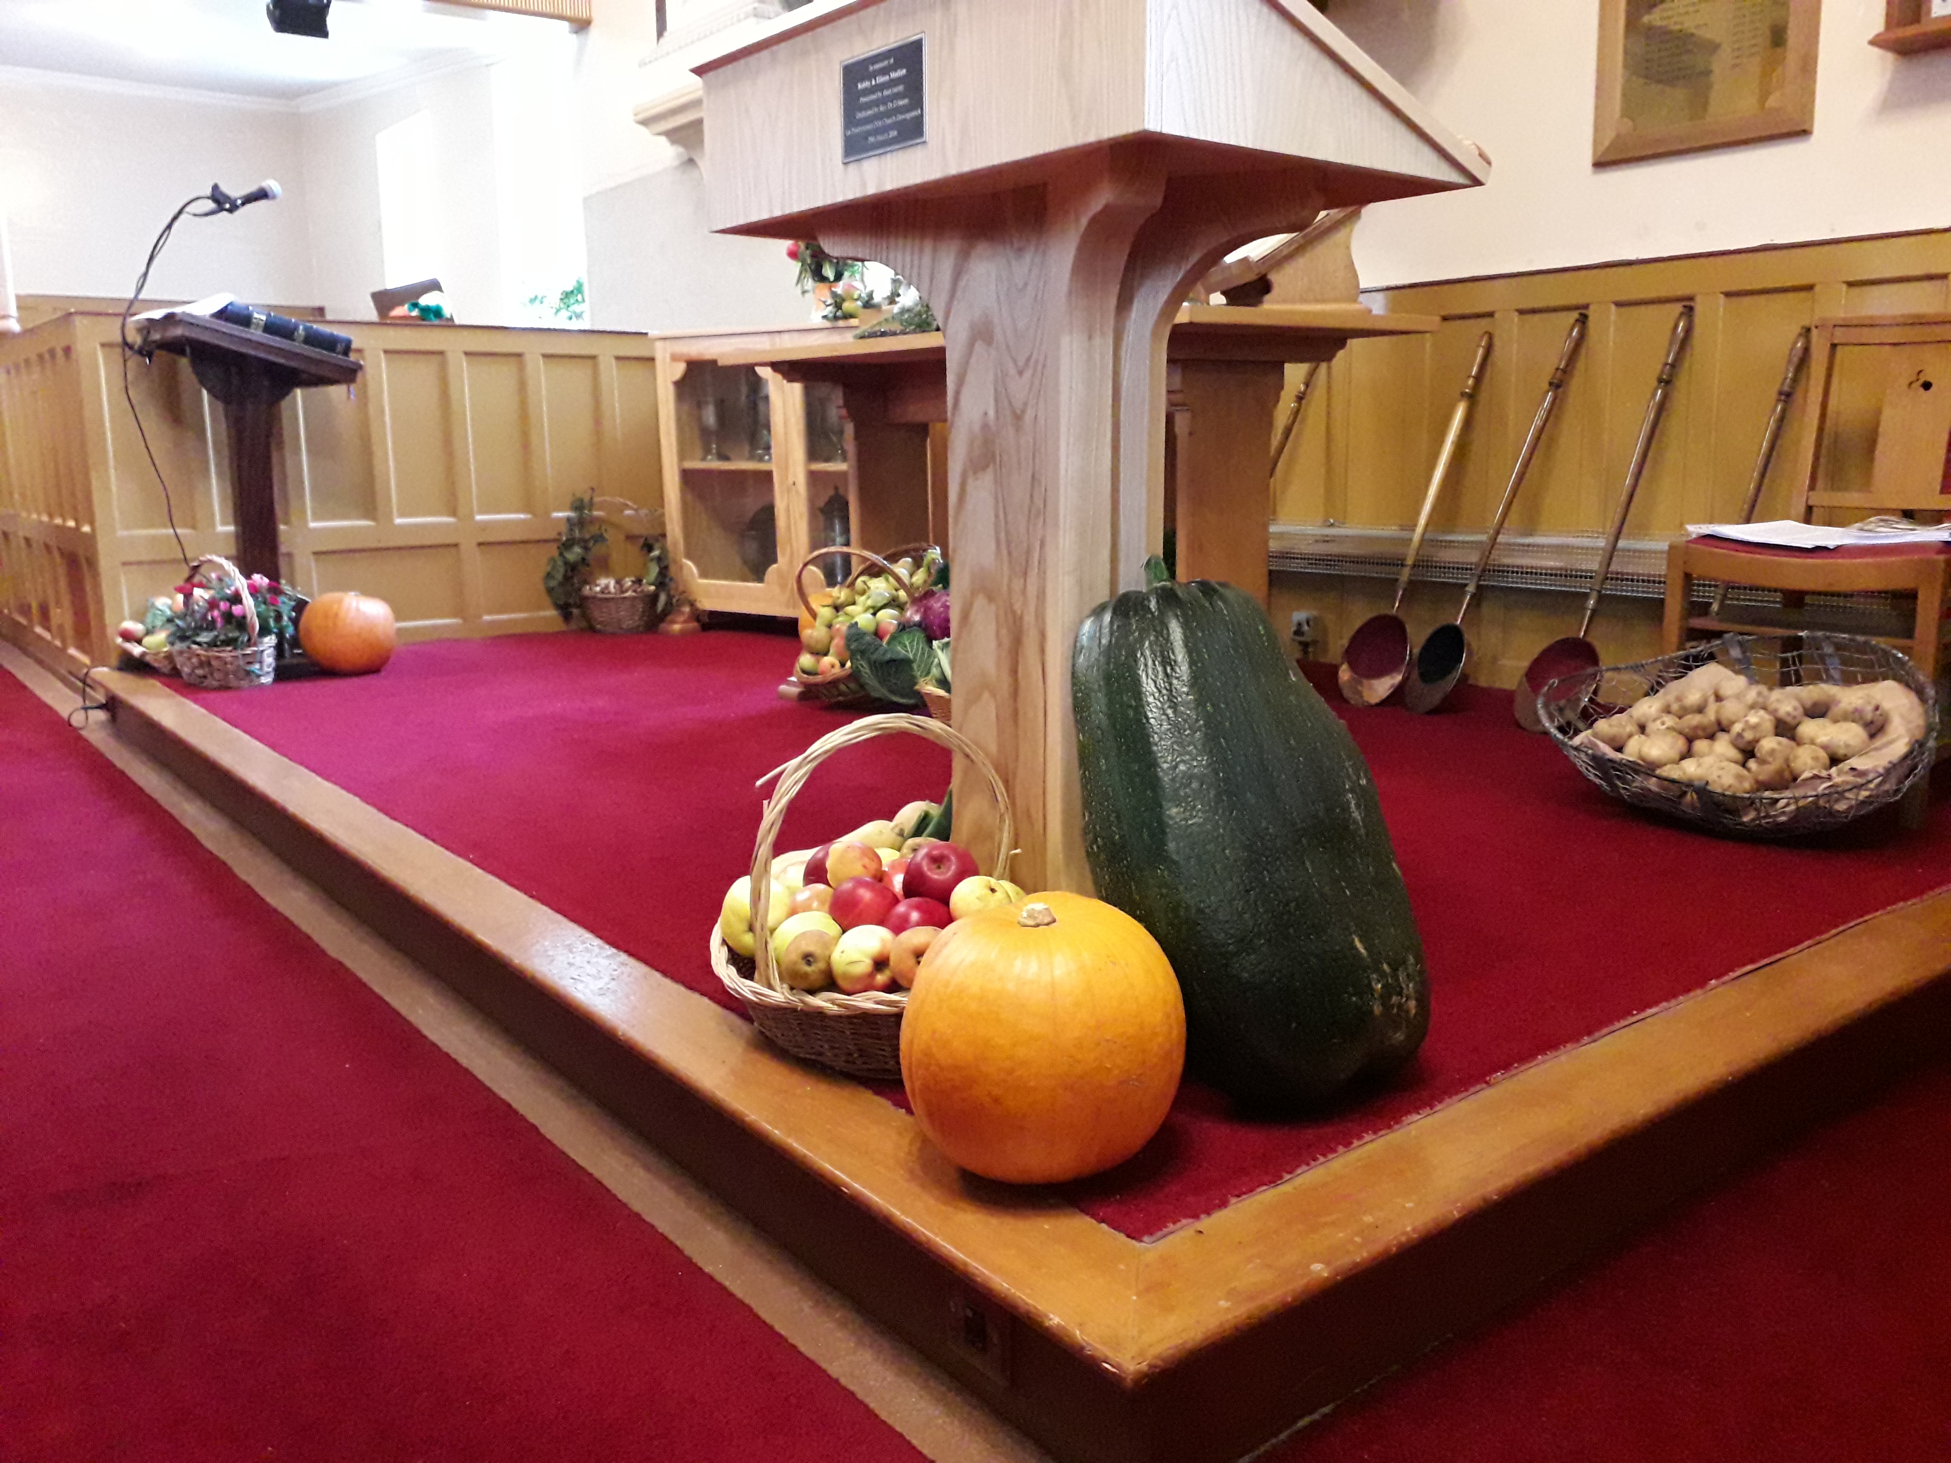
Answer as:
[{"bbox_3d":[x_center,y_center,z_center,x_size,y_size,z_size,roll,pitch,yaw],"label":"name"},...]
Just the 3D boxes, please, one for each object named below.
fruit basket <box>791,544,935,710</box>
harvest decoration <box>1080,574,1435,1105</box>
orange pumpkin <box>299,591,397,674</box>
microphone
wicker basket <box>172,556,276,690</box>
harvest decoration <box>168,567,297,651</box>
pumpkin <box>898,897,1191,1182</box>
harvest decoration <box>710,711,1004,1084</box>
[{"bbox_3d":[-0.301,-0.303,4.146,0.380,0.370,0.360,1,10,6],"label":"fruit basket"},{"bbox_3d":[0.283,0.084,1.621,0.300,0.570,0.280,-13,-8,0],"label":"harvest decoration"},{"bbox_3d":[-1.854,-0.294,4.500,0.270,0.244,0.270,0,10,0],"label":"orange pumpkin"},{"bbox_3d":[-2.078,-1.524,4.337,0.190,0.085,0.055,-31,26,-31],"label":"microphone"},{"bbox_3d":[-2.175,-0.328,4.406,0.270,0.355,0.270,-8,13,-34],"label":"wicker basket"},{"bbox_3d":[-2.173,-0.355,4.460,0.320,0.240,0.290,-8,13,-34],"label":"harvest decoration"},{"bbox_3d":[0.059,0.269,1.350,0.252,0.252,0.252,0,10,0],"label":"pumpkin"},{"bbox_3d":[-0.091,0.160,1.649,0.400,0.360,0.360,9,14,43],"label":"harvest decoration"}]

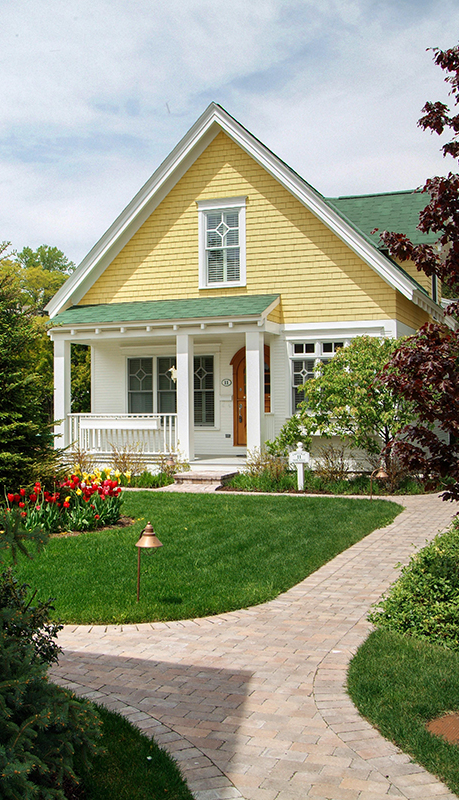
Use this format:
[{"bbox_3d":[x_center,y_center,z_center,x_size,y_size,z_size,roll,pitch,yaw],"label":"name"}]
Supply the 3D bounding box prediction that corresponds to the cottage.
[{"bbox_3d":[1.120,-2.350,20.600,8.500,7.850,10.000,-1,0,21],"label":"cottage"}]

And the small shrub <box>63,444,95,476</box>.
[{"bbox_3d":[-3.093,1.249,16.400,0.660,0.680,0.640,0,0,0],"label":"small shrub"}]

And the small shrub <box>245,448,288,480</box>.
[{"bbox_3d":[0.702,1.224,15.200,0.840,0.640,0.750,-1,0,21],"label":"small shrub"}]

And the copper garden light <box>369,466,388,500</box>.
[{"bbox_3d":[2.364,1.322,12.600,0.280,0.540,0.200,0,0,10],"label":"copper garden light"}]

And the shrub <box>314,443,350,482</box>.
[{"bbox_3d":[1.968,1.194,15.300,0.700,0.780,0.680,-1,0,21],"label":"shrub"}]

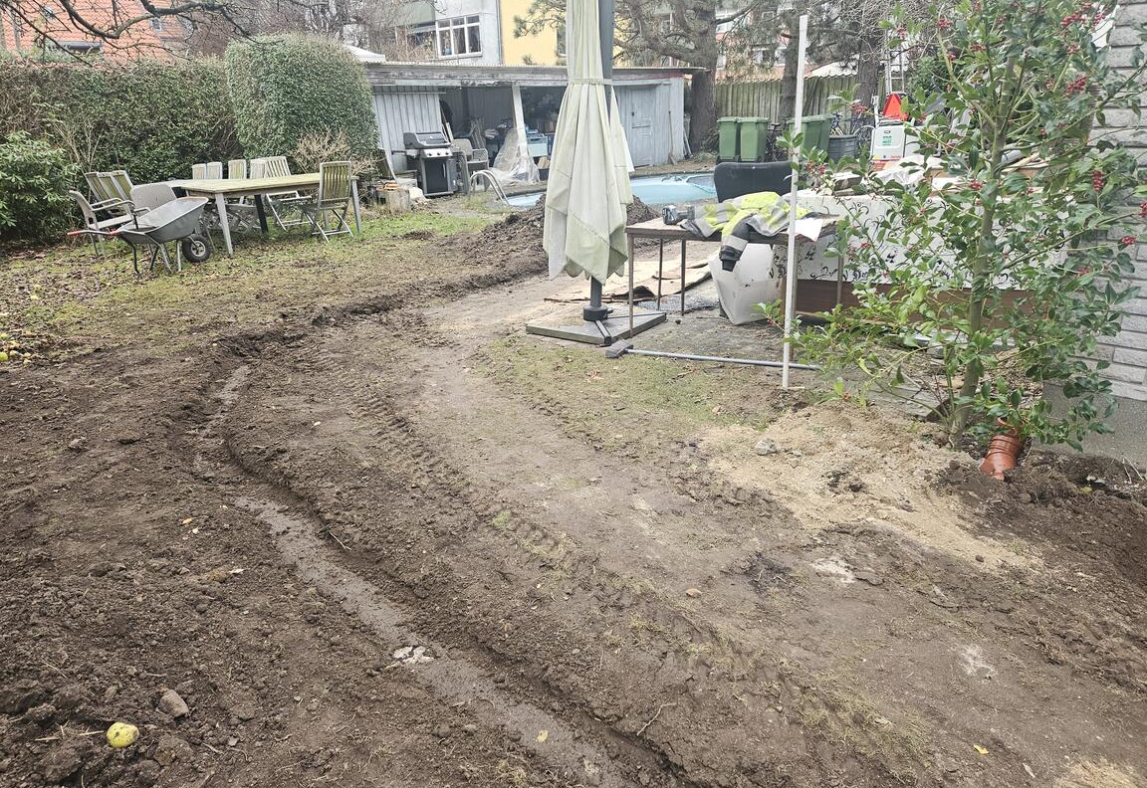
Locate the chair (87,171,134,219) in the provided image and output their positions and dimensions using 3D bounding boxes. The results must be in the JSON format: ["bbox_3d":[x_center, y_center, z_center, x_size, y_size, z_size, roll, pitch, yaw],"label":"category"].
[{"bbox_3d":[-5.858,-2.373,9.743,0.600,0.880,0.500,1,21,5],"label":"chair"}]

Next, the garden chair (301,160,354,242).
[{"bbox_3d":[-3.124,-2.455,9.732,0.550,0.920,0.450,17,27,39],"label":"garden chair"}]

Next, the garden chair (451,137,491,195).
[{"bbox_3d":[-1.945,-4.290,14.381,0.560,0.900,0.580,-20,27,-39],"label":"garden chair"}]

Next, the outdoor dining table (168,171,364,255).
[{"bbox_3d":[-3.746,-2.291,9.614,1.130,0.740,1.822,18,29,42],"label":"outdoor dining table"}]

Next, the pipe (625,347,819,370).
[{"bbox_3d":[0.901,-0.214,4.736,1.242,0.026,0.026,7,23,23],"label":"pipe"}]

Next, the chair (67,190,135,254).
[{"bbox_3d":[-5.574,-2.051,9.085,0.550,0.810,0.610,16,27,39],"label":"chair"}]

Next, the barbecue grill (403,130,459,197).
[{"bbox_3d":[-2.692,-4.325,14.244,0.800,1.120,0.620,-17,25,-33],"label":"barbecue grill"}]

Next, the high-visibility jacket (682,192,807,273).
[{"bbox_3d":[1.136,-1.103,5.198,0.760,0.420,0.850,16,27,37],"label":"high-visibility jacket"}]

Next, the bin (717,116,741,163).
[{"bbox_3d":[4.087,-6.457,19.424,0.580,1.070,0.730,13,25,33],"label":"bin"}]

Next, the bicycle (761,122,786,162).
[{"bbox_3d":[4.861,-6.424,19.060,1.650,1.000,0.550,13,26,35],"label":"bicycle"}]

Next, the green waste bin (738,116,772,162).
[{"bbox_3d":[4.617,-6.360,19.140,0.580,1.070,0.730,13,25,33],"label":"green waste bin"}]

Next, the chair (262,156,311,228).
[{"bbox_3d":[-4.113,-2.858,10.843,0.550,0.940,0.450,16,27,39],"label":"chair"}]

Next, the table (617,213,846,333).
[{"bbox_3d":[1.073,-0.745,5.095,1.160,0.750,0.720,12,25,32],"label":"table"}]

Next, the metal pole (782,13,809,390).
[{"bbox_3d":[1.136,-0.901,3.922,0.035,1.881,0.033,-3,21,0],"label":"metal pole"}]

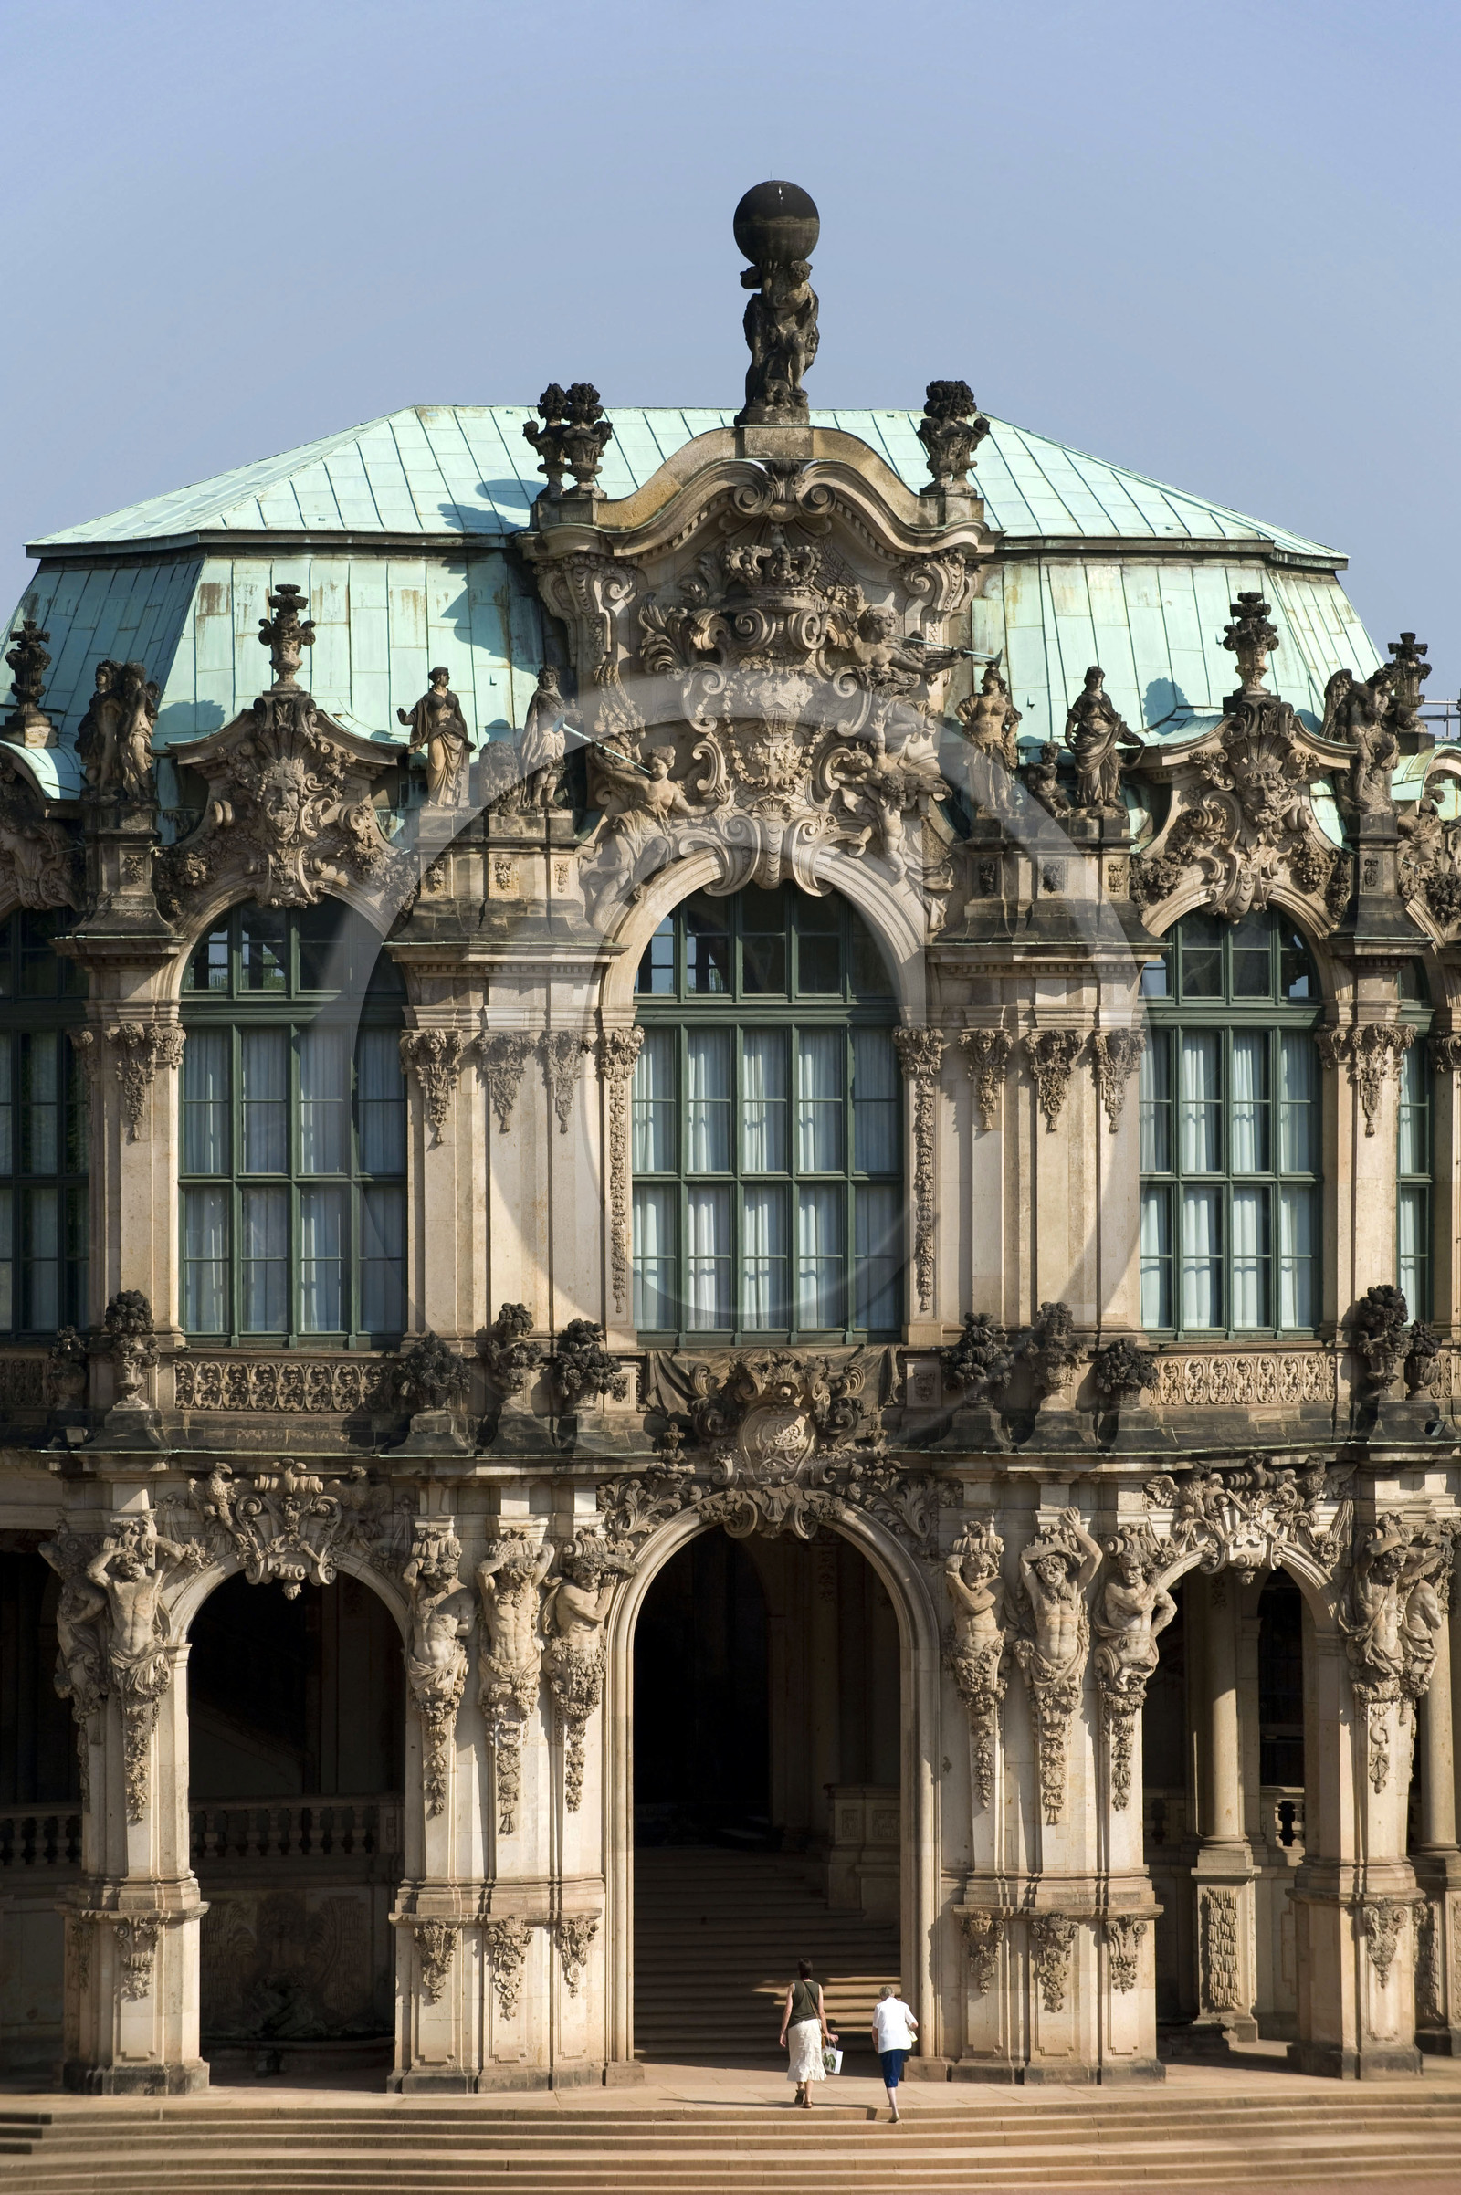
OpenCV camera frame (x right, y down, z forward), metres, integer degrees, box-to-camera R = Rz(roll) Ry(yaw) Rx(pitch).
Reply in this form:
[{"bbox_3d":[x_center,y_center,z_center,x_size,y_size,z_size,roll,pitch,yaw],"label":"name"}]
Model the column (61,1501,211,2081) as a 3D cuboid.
[{"bbox_3d":[-6.956,8.059,135.000,1.680,7.050,1.450,0,0,-2],"label":"column"}]

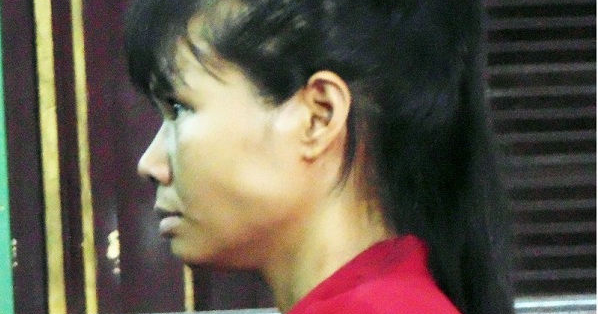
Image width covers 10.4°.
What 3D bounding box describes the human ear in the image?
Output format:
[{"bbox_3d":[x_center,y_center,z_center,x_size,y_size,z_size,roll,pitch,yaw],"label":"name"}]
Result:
[{"bbox_3d":[0.017,-0.027,2.250,0.034,0.063,0.023,12,0,12],"label":"human ear"}]

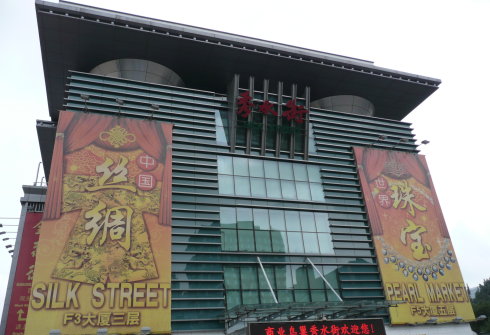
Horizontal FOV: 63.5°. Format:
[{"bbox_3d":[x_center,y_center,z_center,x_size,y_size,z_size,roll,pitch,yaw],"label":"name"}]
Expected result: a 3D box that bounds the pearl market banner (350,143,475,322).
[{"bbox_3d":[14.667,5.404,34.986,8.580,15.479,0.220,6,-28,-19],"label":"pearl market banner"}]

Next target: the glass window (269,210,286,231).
[{"bbox_3d":[2.440,3.996,29.960,1.261,1.584,0.100,6,-28,-19],"label":"glass window"}]

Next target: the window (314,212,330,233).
[{"bbox_3d":[5.726,4.009,29.297,1.215,1.640,0.100,5,-28,-19],"label":"window"}]

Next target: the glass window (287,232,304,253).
[{"bbox_3d":[3.530,5.277,27.773,1.225,1.679,0.100,5,-28,-19],"label":"glass window"}]

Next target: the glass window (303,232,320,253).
[{"bbox_3d":[4.997,5.703,30.084,1.261,1.609,0.100,6,-28,-19],"label":"glass window"}]

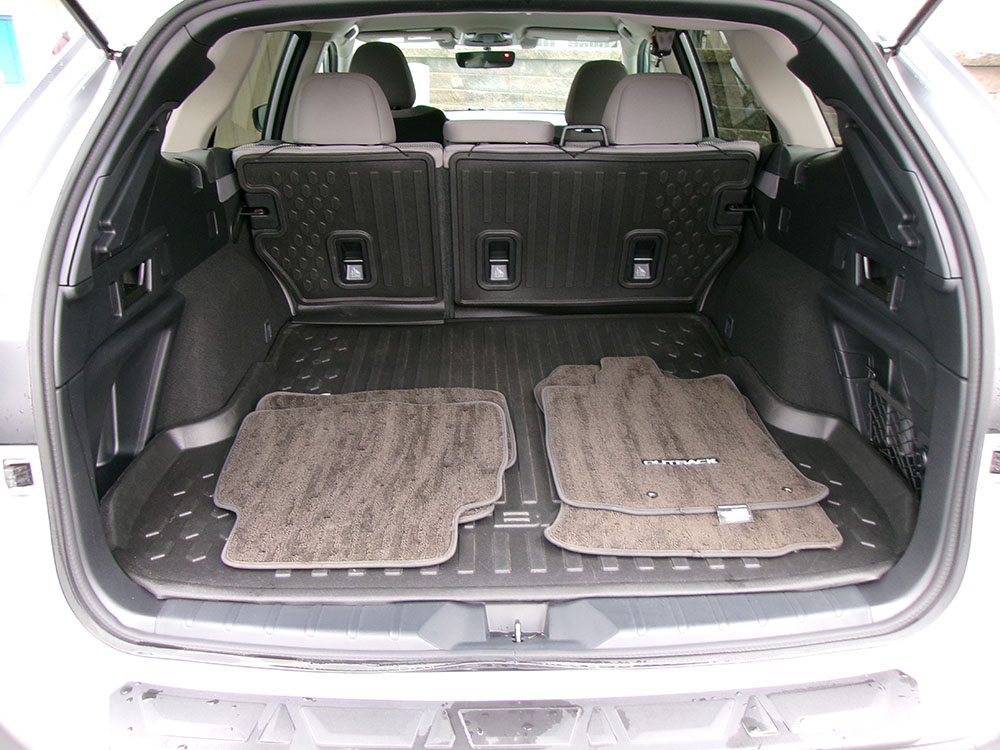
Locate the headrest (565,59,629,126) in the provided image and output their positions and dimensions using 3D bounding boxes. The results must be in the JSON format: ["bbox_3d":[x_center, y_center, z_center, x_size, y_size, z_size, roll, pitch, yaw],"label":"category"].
[{"bbox_3d":[0.348,-0.958,2.650,0.240,0.210,0.115,-1,35,-2],"label":"headrest"}]

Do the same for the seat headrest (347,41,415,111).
[{"bbox_3d":[-0.401,-1.008,2.630,0.240,0.210,0.115,-1,35,-2],"label":"seat headrest"}]

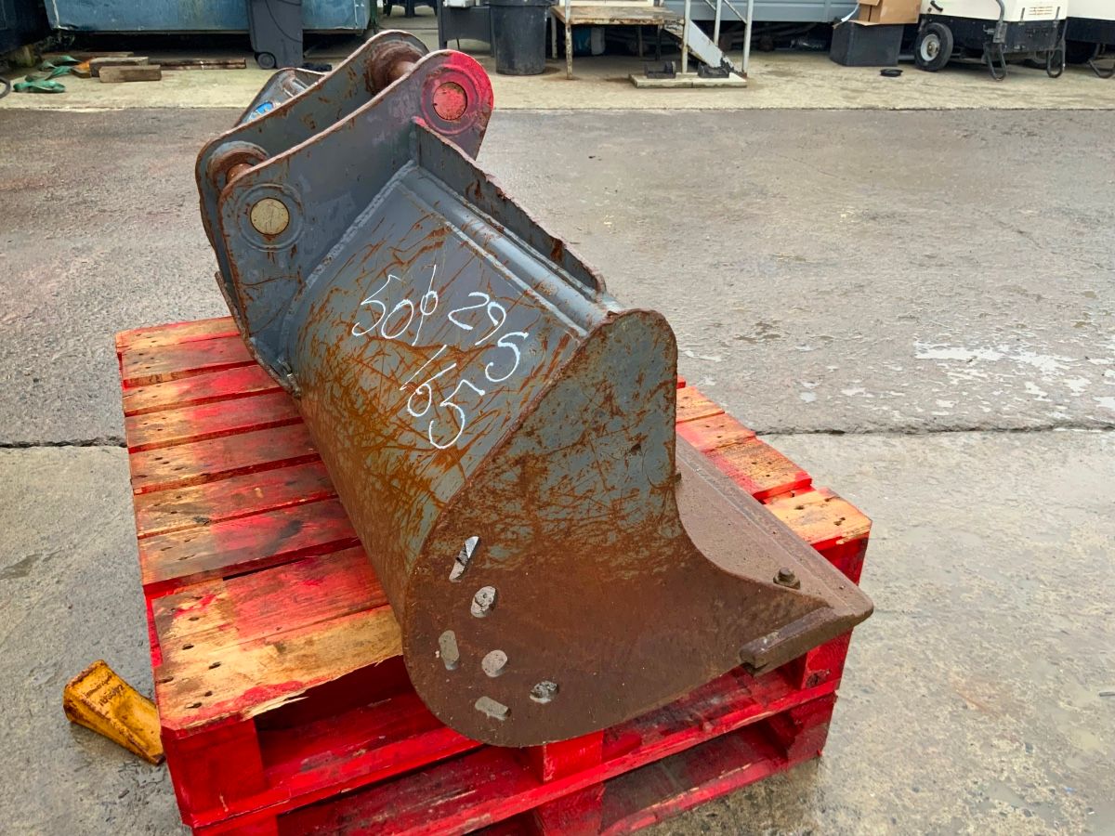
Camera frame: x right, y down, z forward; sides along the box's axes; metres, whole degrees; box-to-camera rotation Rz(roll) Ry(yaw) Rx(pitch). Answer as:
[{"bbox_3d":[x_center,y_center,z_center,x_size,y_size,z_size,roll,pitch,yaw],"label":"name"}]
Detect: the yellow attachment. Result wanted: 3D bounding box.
[{"bbox_3d":[-0.761,0.521,1.654,0.213,0.083,0.083,17,33,26],"label":"yellow attachment"}]

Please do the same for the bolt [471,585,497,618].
[{"bbox_3d":[-0.071,0.177,0.902,0.028,0.033,0.020,-12,32,-21],"label":"bolt"}]

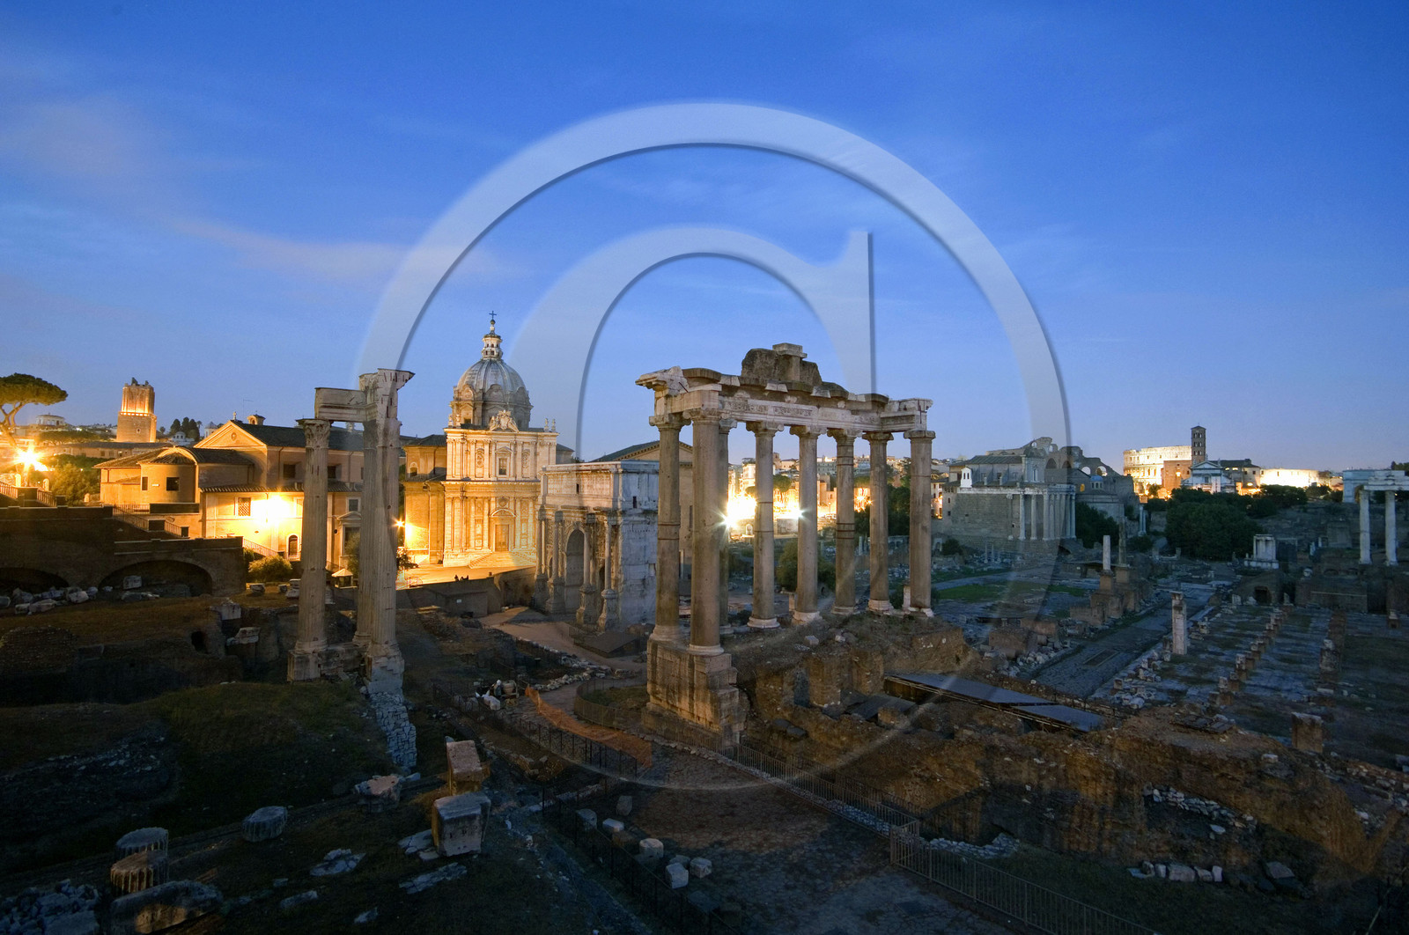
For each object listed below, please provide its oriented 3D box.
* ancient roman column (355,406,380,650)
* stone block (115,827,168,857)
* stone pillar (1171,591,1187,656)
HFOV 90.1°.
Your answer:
[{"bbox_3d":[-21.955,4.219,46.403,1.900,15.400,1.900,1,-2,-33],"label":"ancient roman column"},{"bbox_3d":[-19.807,13.405,24.800,1.450,0.850,1.450,1,-2,-38],"label":"stone block"},{"bbox_3d":[52.800,17.350,78.200,1.150,7.100,1.500,-1,-2,43],"label":"stone pillar"}]

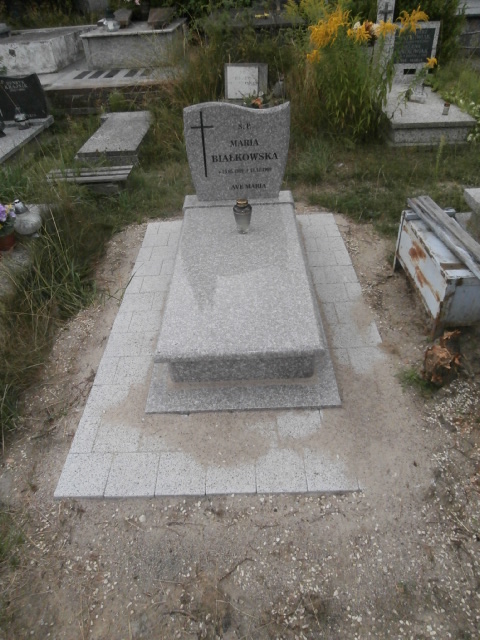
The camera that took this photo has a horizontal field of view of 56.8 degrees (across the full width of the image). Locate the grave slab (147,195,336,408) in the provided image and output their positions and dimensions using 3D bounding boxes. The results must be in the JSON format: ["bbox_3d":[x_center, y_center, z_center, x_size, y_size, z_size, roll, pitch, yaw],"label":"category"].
[{"bbox_3d":[0.006,-0.264,2.637,0.900,0.300,1.790,-2,39,1],"label":"grave slab"}]

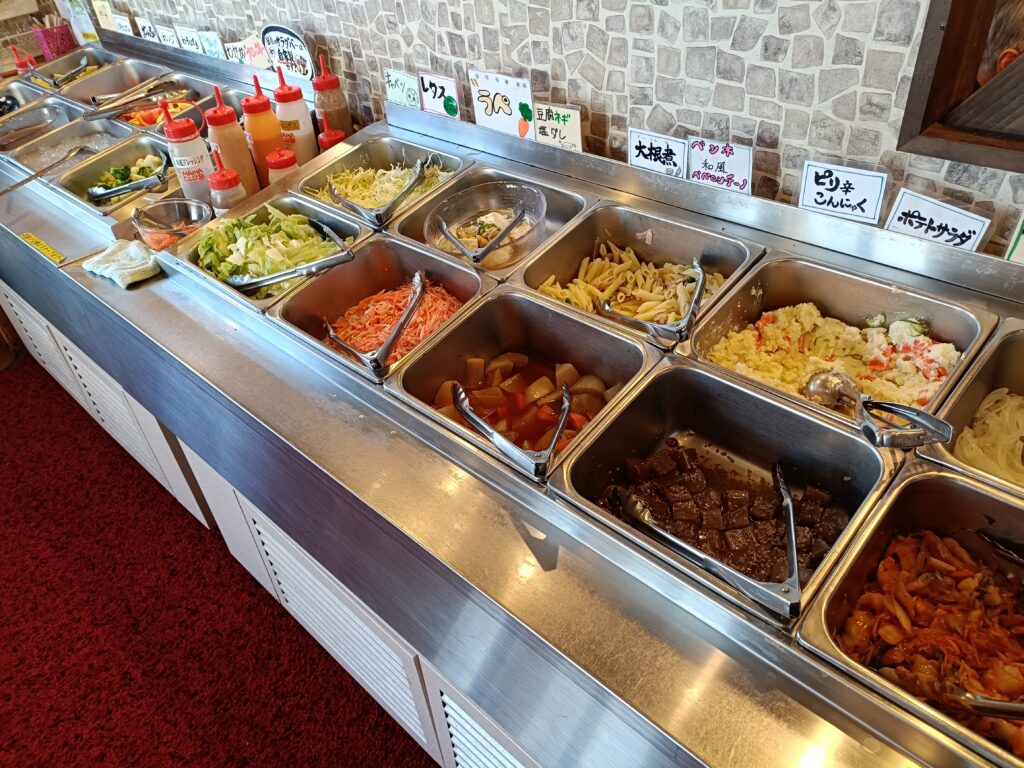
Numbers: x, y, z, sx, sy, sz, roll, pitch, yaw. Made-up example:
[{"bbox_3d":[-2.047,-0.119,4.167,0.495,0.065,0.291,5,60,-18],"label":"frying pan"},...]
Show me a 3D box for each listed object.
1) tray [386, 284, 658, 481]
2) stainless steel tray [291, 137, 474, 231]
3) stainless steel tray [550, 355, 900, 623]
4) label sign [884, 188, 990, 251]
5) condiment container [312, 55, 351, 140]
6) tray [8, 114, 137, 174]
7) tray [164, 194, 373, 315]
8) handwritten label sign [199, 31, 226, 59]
[{"bbox_3d":[0.022,0.014,1.119,0.325,0.102,0.265,27,58,35],"label":"tray"},{"bbox_3d":[-0.274,-0.409,1.626,0.325,0.102,0.265,27,58,35],"label":"stainless steel tray"},{"bbox_3d":[0.261,0.138,0.916,0.325,0.100,0.265,28,59,35],"label":"stainless steel tray"},{"bbox_3d":[0.582,-0.216,1.019,0.118,0.074,0.005,33,51,29],"label":"label sign"},{"bbox_3d":[-0.456,-0.684,1.888,0.086,0.288,0.086,-12,38,-9],"label":"condiment container"},{"bbox_3d":[-1.232,-0.630,2.112,0.325,0.102,0.265,27,58,35],"label":"tray"},{"bbox_3d":[-0.459,-0.241,1.486,0.327,0.100,0.266,28,58,35],"label":"tray"},{"bbox_3d":[-0.891,-1.006,2.199,0.122,0.080,0.005,27,47,35],"label":"handwritten label sign"}]

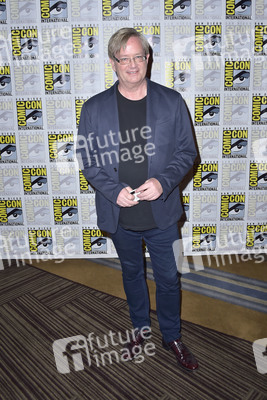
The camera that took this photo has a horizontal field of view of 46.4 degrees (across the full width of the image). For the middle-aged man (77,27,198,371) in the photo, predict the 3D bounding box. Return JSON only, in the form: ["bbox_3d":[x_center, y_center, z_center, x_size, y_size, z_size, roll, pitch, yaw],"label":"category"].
[{"bbox_3d":[0.034,0.034,1.691,0.640,1.800,0.420,-1,10,3],"label":"middle-aged man"}]

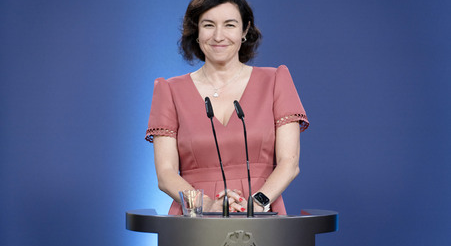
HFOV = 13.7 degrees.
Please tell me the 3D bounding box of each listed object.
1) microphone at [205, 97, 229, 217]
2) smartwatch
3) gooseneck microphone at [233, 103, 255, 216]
[{"bbox_3d":[-0.025,0.094,5.130,0.060,0.328,0.130,0,1,-11],"label":"microphone"},{"bbox_3d":[0.099,0.223,5.260,0.038,0.056,0.046,-44,-8,-45],"label":"smartwatch"},{"bbox_3d":[0.049,0.097,5.130,0.055,0.322,0.130,0,1,-11],"label":"gooseneck microphone"}]

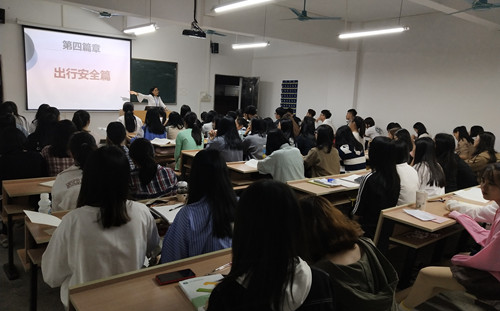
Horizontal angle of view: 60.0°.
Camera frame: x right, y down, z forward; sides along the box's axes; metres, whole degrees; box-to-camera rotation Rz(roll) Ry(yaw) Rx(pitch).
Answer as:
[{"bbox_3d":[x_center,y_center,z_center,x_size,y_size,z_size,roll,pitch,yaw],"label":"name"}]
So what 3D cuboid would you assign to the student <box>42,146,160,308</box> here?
[{"bbox_3d":[-0.737,0.549,2.094,0.550,1.220,0.750,-2,8,-31],"label":"student"}]

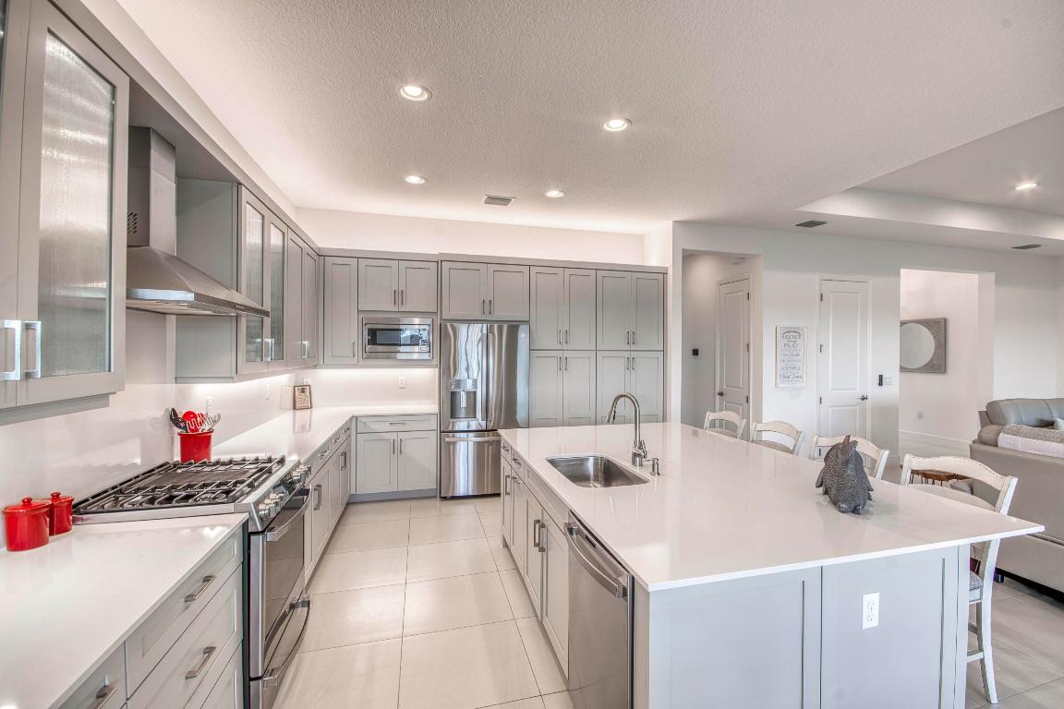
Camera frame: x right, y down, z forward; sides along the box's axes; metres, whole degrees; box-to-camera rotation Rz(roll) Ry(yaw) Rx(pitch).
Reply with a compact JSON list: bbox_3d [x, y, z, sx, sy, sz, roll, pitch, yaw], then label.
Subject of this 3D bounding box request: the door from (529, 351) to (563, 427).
[{"bbox_3d":[0.161,0.672,4.849,0.378,1.425,0.022,0,1,-14],"label":"door"}]

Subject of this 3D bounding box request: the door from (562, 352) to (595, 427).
[{"bbox_3d":[0.531,0.672,4.944,0.387,1.425,0.022,0,1,-14],"label":"door"}]

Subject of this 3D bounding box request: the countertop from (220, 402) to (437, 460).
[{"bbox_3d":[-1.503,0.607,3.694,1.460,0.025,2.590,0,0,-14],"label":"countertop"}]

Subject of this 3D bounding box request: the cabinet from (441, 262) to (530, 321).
[{"bbox_3d":[-0.553,-0.656,4.951,0.924,0.593,0.610,0,0,-14],"label":"cabinet"}]

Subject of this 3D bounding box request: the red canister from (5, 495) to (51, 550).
[{"bbox_3d":[-1.613,0.536,1.419,0.101,0.150,0.101,0,0,-14],"label":"red canister"}]

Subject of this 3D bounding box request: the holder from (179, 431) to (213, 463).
[{"bbox_3d":[-1.781,0.498,2.370,0.152,0.165,0.152,0,1,-14],"label":"holder"}]

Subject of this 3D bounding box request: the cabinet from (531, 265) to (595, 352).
[{"bbox_3d":[0.280,-0.499,5.169,0.765,0.905,0.595,0,1,-14],"label":"cabinet"}]

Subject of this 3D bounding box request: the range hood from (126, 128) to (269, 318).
[{"bbox_3d":[-1.512,-0.519,1.859,0.500,0.670,0.790,0,1,-14],"label":"range hood"}]

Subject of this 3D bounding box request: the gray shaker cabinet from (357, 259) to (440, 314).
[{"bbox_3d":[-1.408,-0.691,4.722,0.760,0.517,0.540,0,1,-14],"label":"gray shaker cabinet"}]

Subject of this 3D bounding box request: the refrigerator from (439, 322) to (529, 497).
[{"bbox_3d":[-0.562,0.585,4.940,0.915,1.790,0.720,0,1,-14],"label":"refrigerator"}]

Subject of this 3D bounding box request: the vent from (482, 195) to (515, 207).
[{"bbox_3d":[-0.338,-1.534,4.468,0.300,0.020,0.270,0,1,-14],"label":"vent"}]

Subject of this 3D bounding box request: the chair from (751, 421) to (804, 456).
[{"bbox_3d":[1.558,1.023,3.243,0.570,1.000,0.450,0,1,-14],"label":"chair"}]

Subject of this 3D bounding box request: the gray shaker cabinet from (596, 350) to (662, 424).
[{"bbox_3d":[1.054,0.724,5.367,0.848,1.535,0.610,0,0,-14],"label":"gray shaker cabinet"}]

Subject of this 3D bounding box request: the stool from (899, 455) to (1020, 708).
[{"bbox_3d":[1.812,1.007,2.104,0.540,1.020,0.460,0,0,-14],"label":"stool"}]

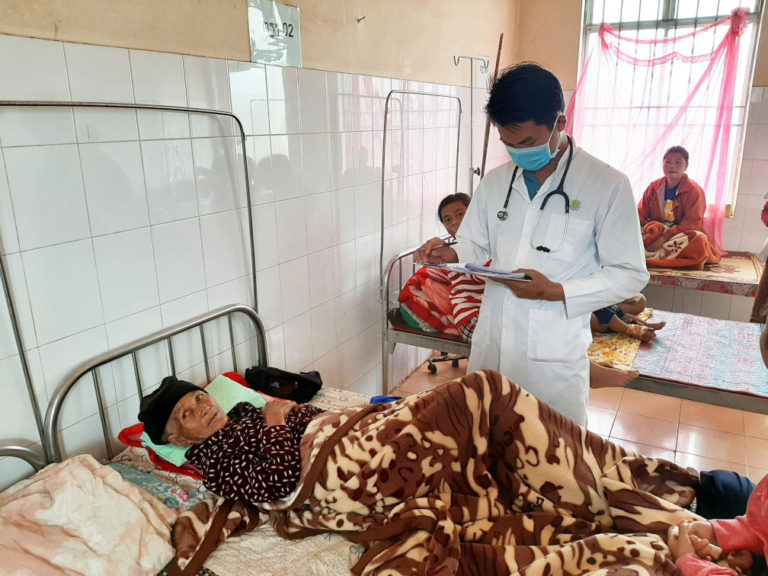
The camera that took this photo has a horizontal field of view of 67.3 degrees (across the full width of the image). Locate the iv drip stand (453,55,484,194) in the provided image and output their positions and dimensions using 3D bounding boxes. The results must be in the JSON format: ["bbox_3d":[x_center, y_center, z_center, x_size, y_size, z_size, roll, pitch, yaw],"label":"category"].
[{"bbox_3d":[0.525,-0.403,3.508,0.460,1.880,0.460,8,18,28],"label":"iv drip stand"}]

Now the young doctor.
[{"bbox_3d":[0.420,0.177,1.810,0.500,1.690,0.530,-16,22,-42],"label":"young doctor"}]

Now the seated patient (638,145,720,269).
[{"bbox_3d":[2.001,-0.570,3.945,0.660,0.790,0.600,10,20,35],"label":"seated patient"}]

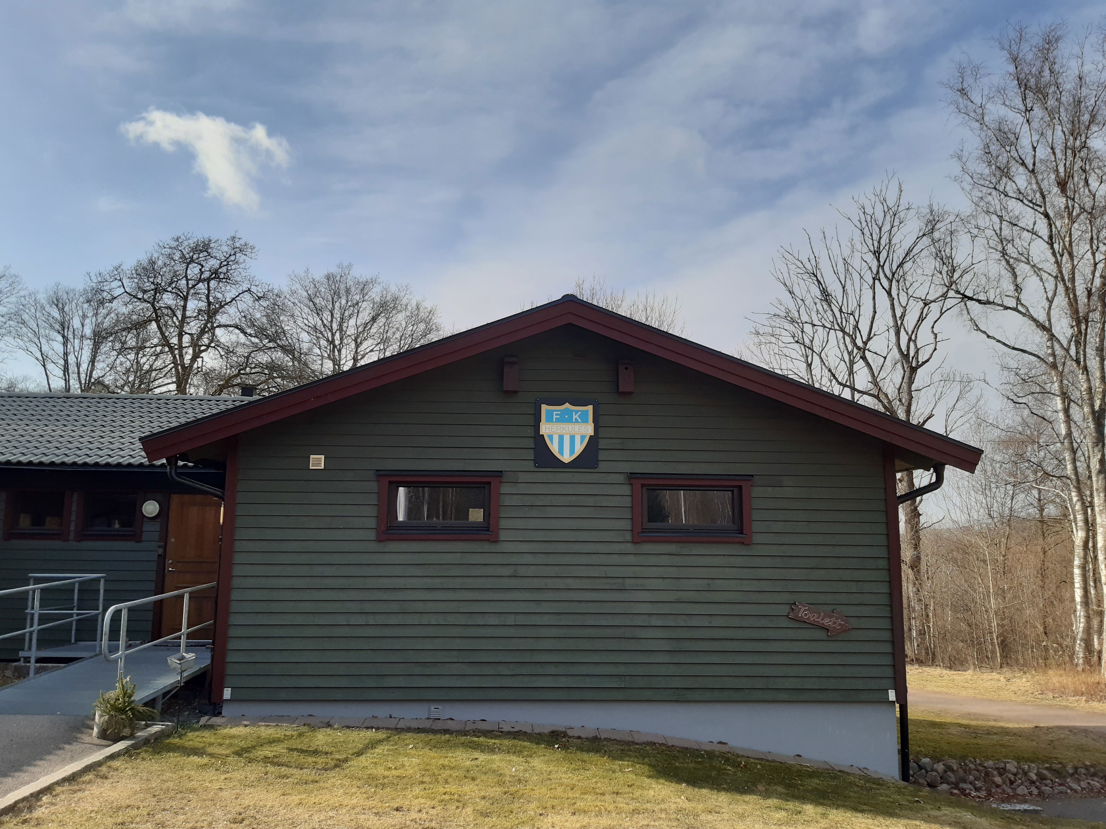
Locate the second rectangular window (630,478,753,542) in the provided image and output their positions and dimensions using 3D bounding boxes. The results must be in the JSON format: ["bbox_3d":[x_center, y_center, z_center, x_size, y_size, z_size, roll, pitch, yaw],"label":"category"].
[{"bbox_3d":[1.620,1.117,9.715,1.421,0.792,0.120,1,-8,-2],"label":"second rectangular window"}]

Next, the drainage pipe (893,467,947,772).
[{"bbox_3d":[4.370,2.395,9.773,0.688,3.667,0.110,1,-8,-2],"label":"drainage pipe"}]

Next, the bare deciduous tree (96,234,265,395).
[{"bbox_3d":[-14.086,-0.320,30.839,6.599,13.231,6.269,1,-8,-2],"label":"bare deciduous tree"}]

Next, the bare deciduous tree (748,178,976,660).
[{"bbox_3d":[7.467,-0.128,20.097,5.636,11.781,5.072,1,-8,-2],"label":"bare deciduous tree"}]

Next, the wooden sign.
[{"bbox_3d":[3.093,2.363,9.580,0.733,0.309,0.040,18,-8,0],"label":"wooden sign"}]

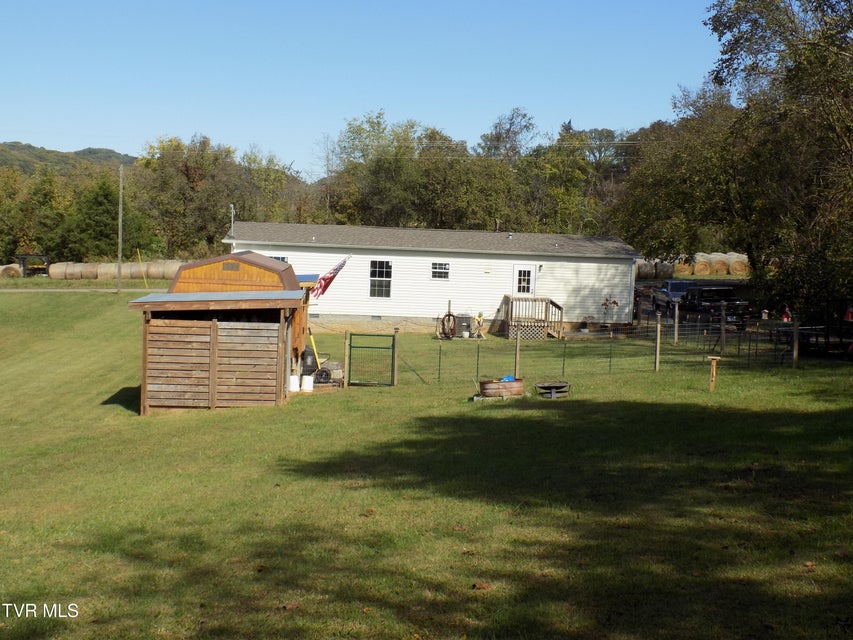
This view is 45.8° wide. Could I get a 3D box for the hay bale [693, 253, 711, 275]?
[{"bbox_3d":[23.404,-4.468,86.000,1.450,1.500,1.450,2,0,12],"label":"hay bale"}]

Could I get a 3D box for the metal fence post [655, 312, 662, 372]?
[{"bbox_3d":[5.888,0.565,25.700,0.100,1.500,0.100,2,0,0],"label":"metal fence post"}]

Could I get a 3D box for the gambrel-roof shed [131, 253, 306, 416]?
[{"bbox_3d":[-4.814,0.079,25.021,3.650,3.361,7.200,2,4,-5],"label":"gambrel-roof shed"}]

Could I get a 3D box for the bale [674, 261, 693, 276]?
[{"bbox_3d":[21.872,-4.400,86.000,1.450,1.450,1.400,2,0,12],"label":"bale"}]

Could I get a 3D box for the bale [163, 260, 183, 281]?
[{"bbox_3d":[-22.076,-4.267,88.000,1.420,1.420,1.420,2,0,-3],"label":"bale"}]

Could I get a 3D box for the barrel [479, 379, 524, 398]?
[{"bbox_3d":[1.580,1.443,21.200,0.900,0.330,0.900,2,0,0],"label":"barrel"}]

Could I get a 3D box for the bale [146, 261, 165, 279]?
[{"bbox_3d":[-23.557,-4.293,88.000,1.420,1.420,1.420,2,0,-3],"label":"bale"}]

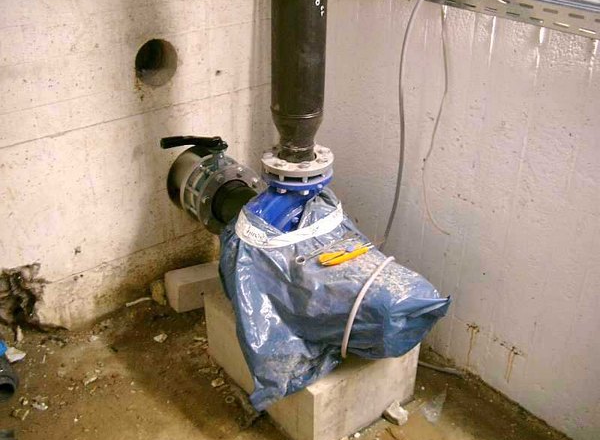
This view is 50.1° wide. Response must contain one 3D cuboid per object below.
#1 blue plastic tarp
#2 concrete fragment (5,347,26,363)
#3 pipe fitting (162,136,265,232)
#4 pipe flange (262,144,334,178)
[{"bbox_3d":[0.066,0.239,2.056,0.550,0.630,0.660,-20,34,-30],"label":"blue plastic tarp"},{"bbox_3d":[-1.051,0.501,2.370,0.082,0.038,0.053,-1,29,1],"label":"concrete fragment"},{"bbox_3d":[-0.333,-0.150,2.461,0.325,0.380,0.295,-20,34,-30],"label":"pipe fitting"},{"bbox_3d":[-0.004,-0.186,1.965,0.220,0.030,0.220,-1,29,1],"label":"pipe flange"}]

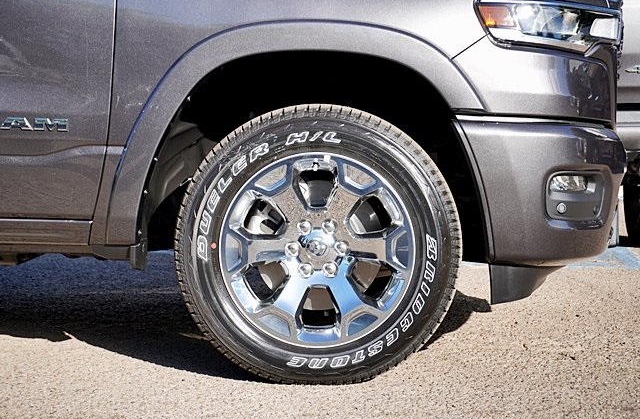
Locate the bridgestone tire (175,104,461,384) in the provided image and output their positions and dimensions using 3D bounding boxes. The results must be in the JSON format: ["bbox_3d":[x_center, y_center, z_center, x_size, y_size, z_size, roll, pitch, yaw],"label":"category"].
[{"bbox_3d":[-0.004,0.091,3.699,0.810,0.790,0.280,1,4,2],"label":"bridgestone tire"}]

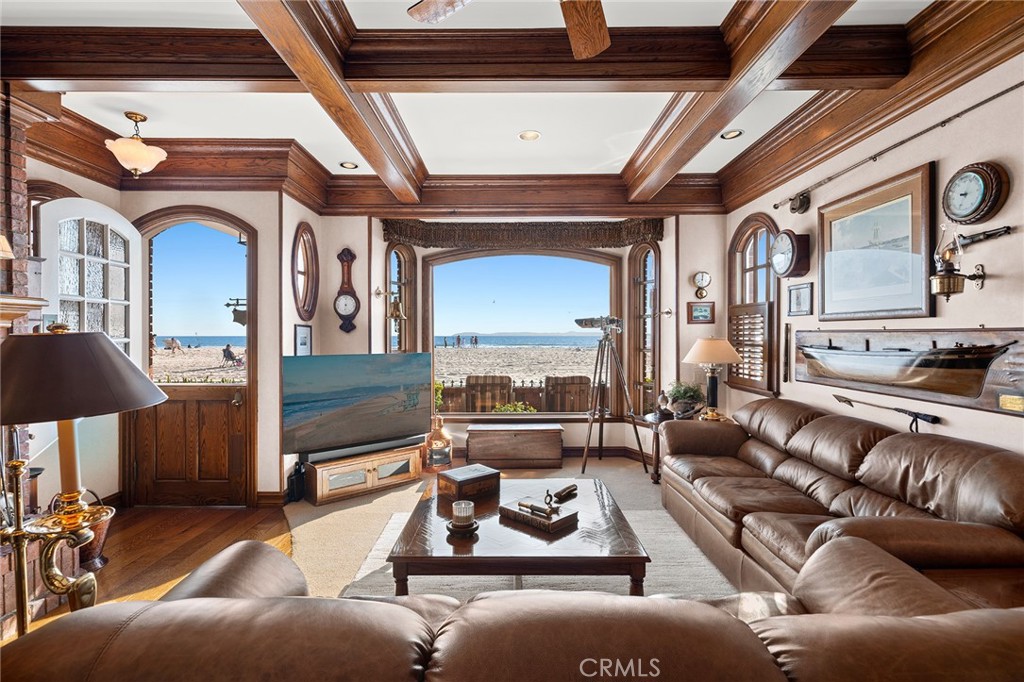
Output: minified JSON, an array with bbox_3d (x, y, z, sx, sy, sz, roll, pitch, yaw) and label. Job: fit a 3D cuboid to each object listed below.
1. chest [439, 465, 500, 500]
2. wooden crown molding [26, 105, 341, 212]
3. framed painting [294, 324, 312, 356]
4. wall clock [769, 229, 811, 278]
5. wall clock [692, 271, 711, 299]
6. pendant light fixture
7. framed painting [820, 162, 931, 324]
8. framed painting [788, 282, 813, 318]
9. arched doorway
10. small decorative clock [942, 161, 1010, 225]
[{"bbox_3d":[-0.260,0.864,2.968,0.306,0.116,0.222,-1,1,-40],"label":"chest"},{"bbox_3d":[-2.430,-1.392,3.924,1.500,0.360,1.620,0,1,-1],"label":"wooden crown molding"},{"bbox_3d":[-1.907,0.029,4.427,0.022,0.370,0.330,0,1,0],"label":"framed painting"},{"bbox_3d":[2.100,-0.664,3.666,0.118,0.354,0.348,0,1,0],"label":"wall clock"},{"bbox_3d":[1.891,-0.551,4.801,0.183,0.278,0.080,0,1,0],"label":"wall clock"},{"bbox_3d":[-2.617,-1.352,3.378,0.346,0.431,0.346,0,1,0],"label":"pendant light fixture"},{"bbox_3d":[2.150,-0.524,2.930,0.038,0.800,0.900,0,1,0],"label":"framed painting"},{"bbox_3d":[2.154,-0.296,3.623,0.022,0.235,0.275,0,1,0],"label":"framed painting"},{"bbox_3d":[-2.689,0.135,4.051,1.119,2.513,0.160,0,1,0],"label":"arched doorway"},{"bbox_3d":[2.127,-0.676,2.234,0.065,0.280,0.280,0,1,0],"label":"small decorative clock"}]

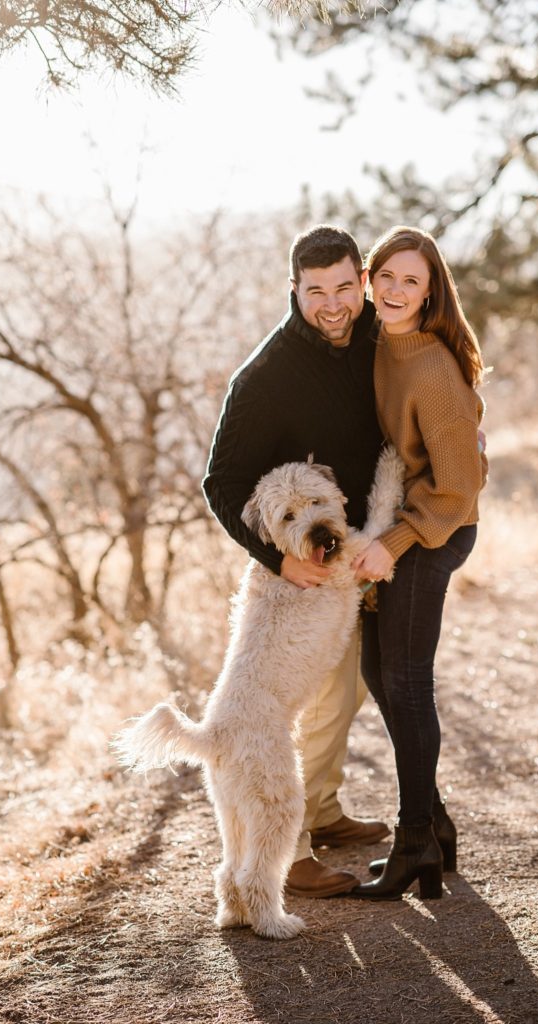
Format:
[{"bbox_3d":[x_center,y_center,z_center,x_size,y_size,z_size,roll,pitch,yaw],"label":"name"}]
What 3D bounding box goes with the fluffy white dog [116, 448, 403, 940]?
[{"bbox_3d":[-0.030,0.430,5.800,0.680,1.150,0.420,-4,6,-40],"label":"fluffy white dog"}]

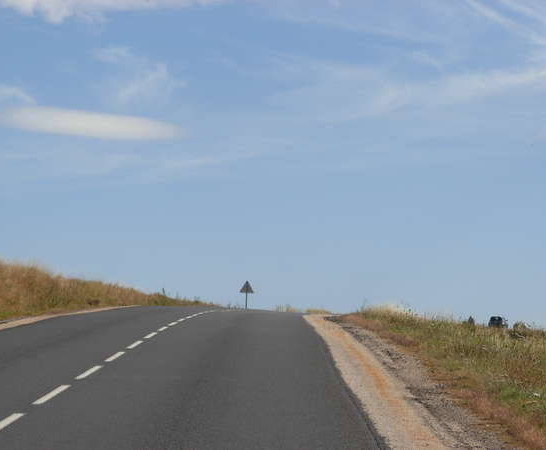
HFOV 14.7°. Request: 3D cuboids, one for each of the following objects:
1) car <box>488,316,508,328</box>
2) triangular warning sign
[{"bbox_3d":[25.616,11.123,240.000,1.690,1.440,3.950,1,-3,14],"label":"car"},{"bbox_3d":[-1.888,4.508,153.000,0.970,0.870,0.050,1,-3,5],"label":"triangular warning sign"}]

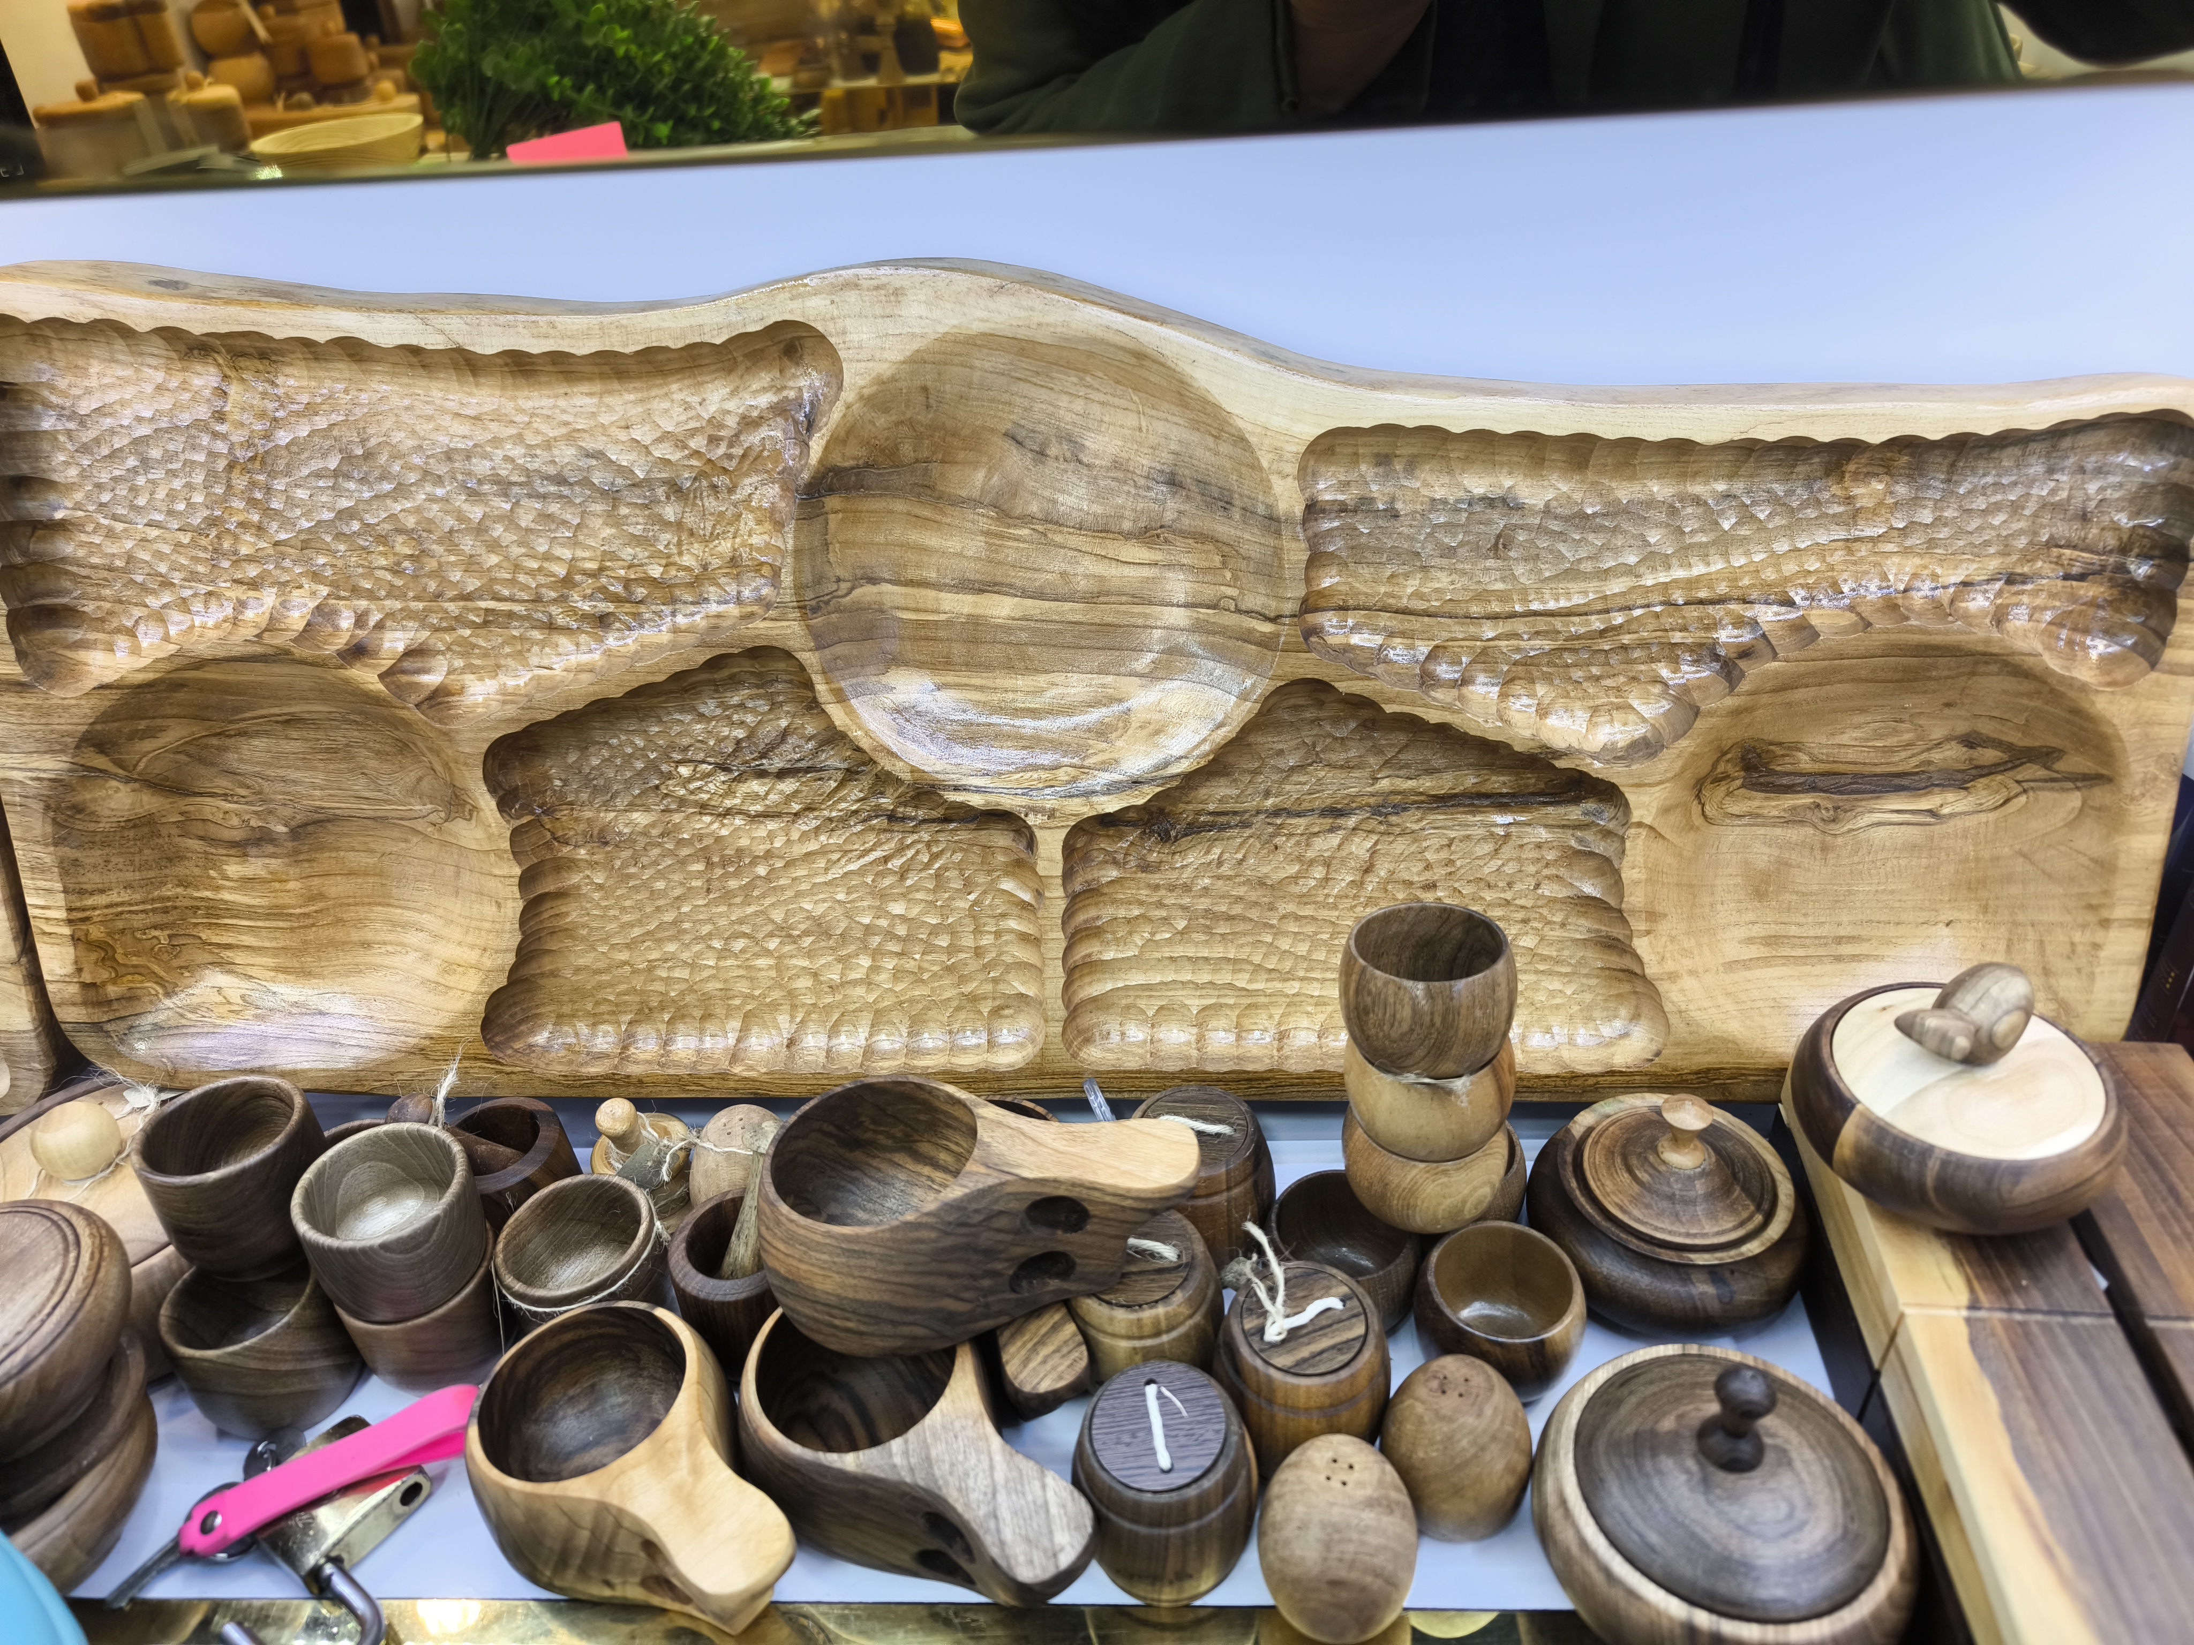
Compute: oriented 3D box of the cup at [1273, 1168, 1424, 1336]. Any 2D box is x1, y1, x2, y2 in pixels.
[{"bbox_3d":[0.096,0.169,0.586,0.058,0.044,0.058,-1,35,3],"label":"cup"}]

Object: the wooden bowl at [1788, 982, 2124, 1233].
[{"bbox_3d":[0.301,0.103,0.539,0.106,0.052,0.106,-1,35,3],"label":"wooden bowl"}]

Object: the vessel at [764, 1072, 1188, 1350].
[{"bbox_3d":[-0.039,0.144,0.540,0.154,0.073,0.087,-3,30,8],"label":"vessel"}]

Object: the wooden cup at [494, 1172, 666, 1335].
[{"bbox_3d":[-0.193,0.177,0.582,0.056,0.060,0.056,-1,35,3],"label":"wooden cup"}]

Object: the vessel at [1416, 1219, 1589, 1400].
[{"bbox_3d":[0.148,0.183,0.561,0.061,0.045,0.061,-1,35,3],"label":"vessel"}]

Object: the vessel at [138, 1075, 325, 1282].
[{"bbox_3d":[-0.308,0.134,0.552,0.054,0.060,0.054,-1,31,1],"label":"vessel"}]

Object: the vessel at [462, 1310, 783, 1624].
[{"bbox_3d":[-0.154,0.239,0.529,0.134,0.078,0.083,24,42,36],"label":"vessel"}]

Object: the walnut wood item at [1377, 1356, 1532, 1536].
[{"bbox_3d":[0.128,0.220,0.541,0.052,0.072,0.052,-1,33,3],"label":"walnut wood item"}]

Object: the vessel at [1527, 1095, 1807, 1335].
[{"bbox_3d":[0.235,0.149,0.622,0.109,0.093,0.109,-1,33,3],"label":"vessel"}]

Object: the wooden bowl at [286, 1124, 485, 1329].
[{"bbox_3d":[-0.270,0.160,0.591,0.064,0.052,0.064,-2,33,1],"label":"wooden bowl"}]

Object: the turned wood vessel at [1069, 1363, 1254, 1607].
[{"bbox_3d":[0.024,0.234,0.538,0.065,0.061,0.065,-1,33,3],"label":"turned wood vessel"}]

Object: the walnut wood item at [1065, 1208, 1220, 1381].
[{"bbox_3d":[0.016,0.179,0.560,0.059,0.064,0.059,-1,35,3],"label":"walnut wood item"}]

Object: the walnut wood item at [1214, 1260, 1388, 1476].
[{"bbox_3d":[0.072,0.195,0.534,0.059,0.064,0.059,-1,35,3],"label":"walnut wood item"}]

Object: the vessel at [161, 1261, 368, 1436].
[{"bbox_3d":[-0.328,0.208,0.604,0.063,0.065,0.063,-1,33,3],"label":"vessel"}]

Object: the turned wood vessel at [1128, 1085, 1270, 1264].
[{"bbox_3d":[0.043,0.155,0.657,0.067,0.062,0.067,-1,33,3],"label":"turned wood vessel"}]

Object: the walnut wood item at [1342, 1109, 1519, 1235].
[{"bbox_3d":[0.123,0.124,0.572,0.061,0.045,0.061,-1,35,3],"label":"walnut wood item"}]

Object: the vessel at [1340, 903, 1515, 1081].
[{"bbox_3d":[0.121,0.064,0.556,0.065,0.052,0.065,-4,28,5],"label":"vessel"}]

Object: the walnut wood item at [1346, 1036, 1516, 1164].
[{"bbox_3d":[0.126,0.102,0.575,0.065,0.052,0.065,-1,33,3],"label":"walnut wood item"}]

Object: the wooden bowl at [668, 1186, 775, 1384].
[{"bbox_3d":[-0.127,0.178,0.573,0.055,0.062,0.055,-1,35,3],"label":"wooden bowl"}]

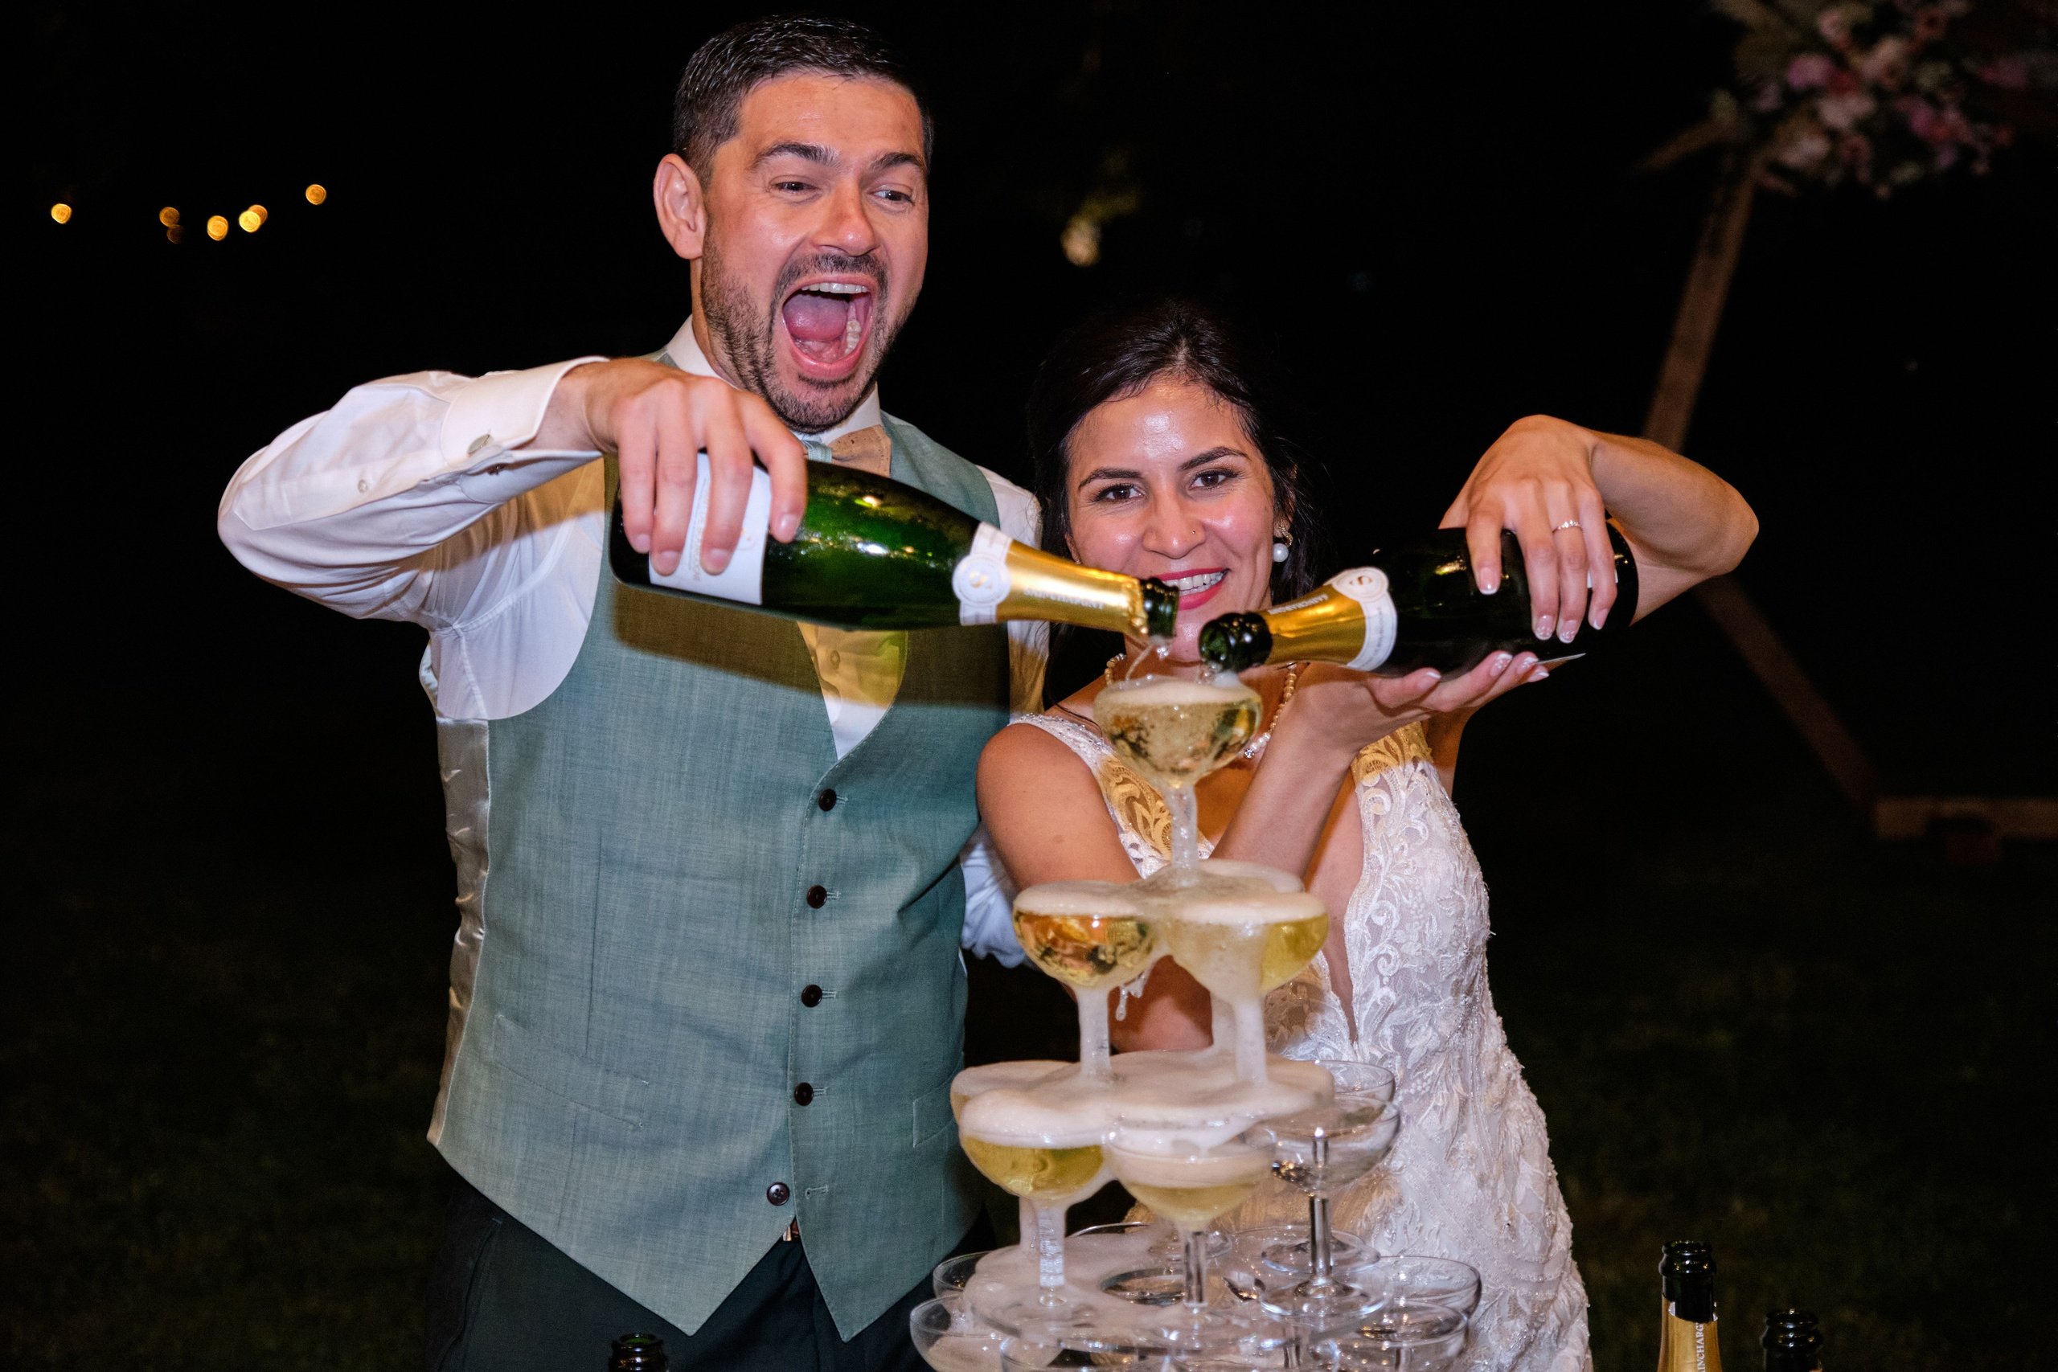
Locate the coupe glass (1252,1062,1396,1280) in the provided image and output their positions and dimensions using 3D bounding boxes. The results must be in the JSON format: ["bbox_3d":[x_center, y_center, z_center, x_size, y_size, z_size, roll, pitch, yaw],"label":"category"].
[{"bbox_3d":[0.172,0.287,2.039,0.094,0.109,0.094,-2,5,0],"label":"coupe glass"}]

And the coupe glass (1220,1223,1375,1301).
[{"bbox_3d":[0.162,0.393,2.077,0.094,0.109,0.094,-2,5,0],"label":"coupe glass"}]

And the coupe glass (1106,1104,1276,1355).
[{"bbox_3d":[0.091,0.304,1.886,0.094,0.109,0.094,-2,5,0],"label":"coupe glass"}]

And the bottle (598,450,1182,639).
[{"bbox_3d":[-0.071,-0.070,1.919,0.315,0.088,0.088,10,5,-3],"label":"bottle"}]

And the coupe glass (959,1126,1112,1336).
[{"bbox_3d":[0.011,0.302,1.942,0.094,0.109,0.094,-2,5,0],"label":"coupe glass"}]

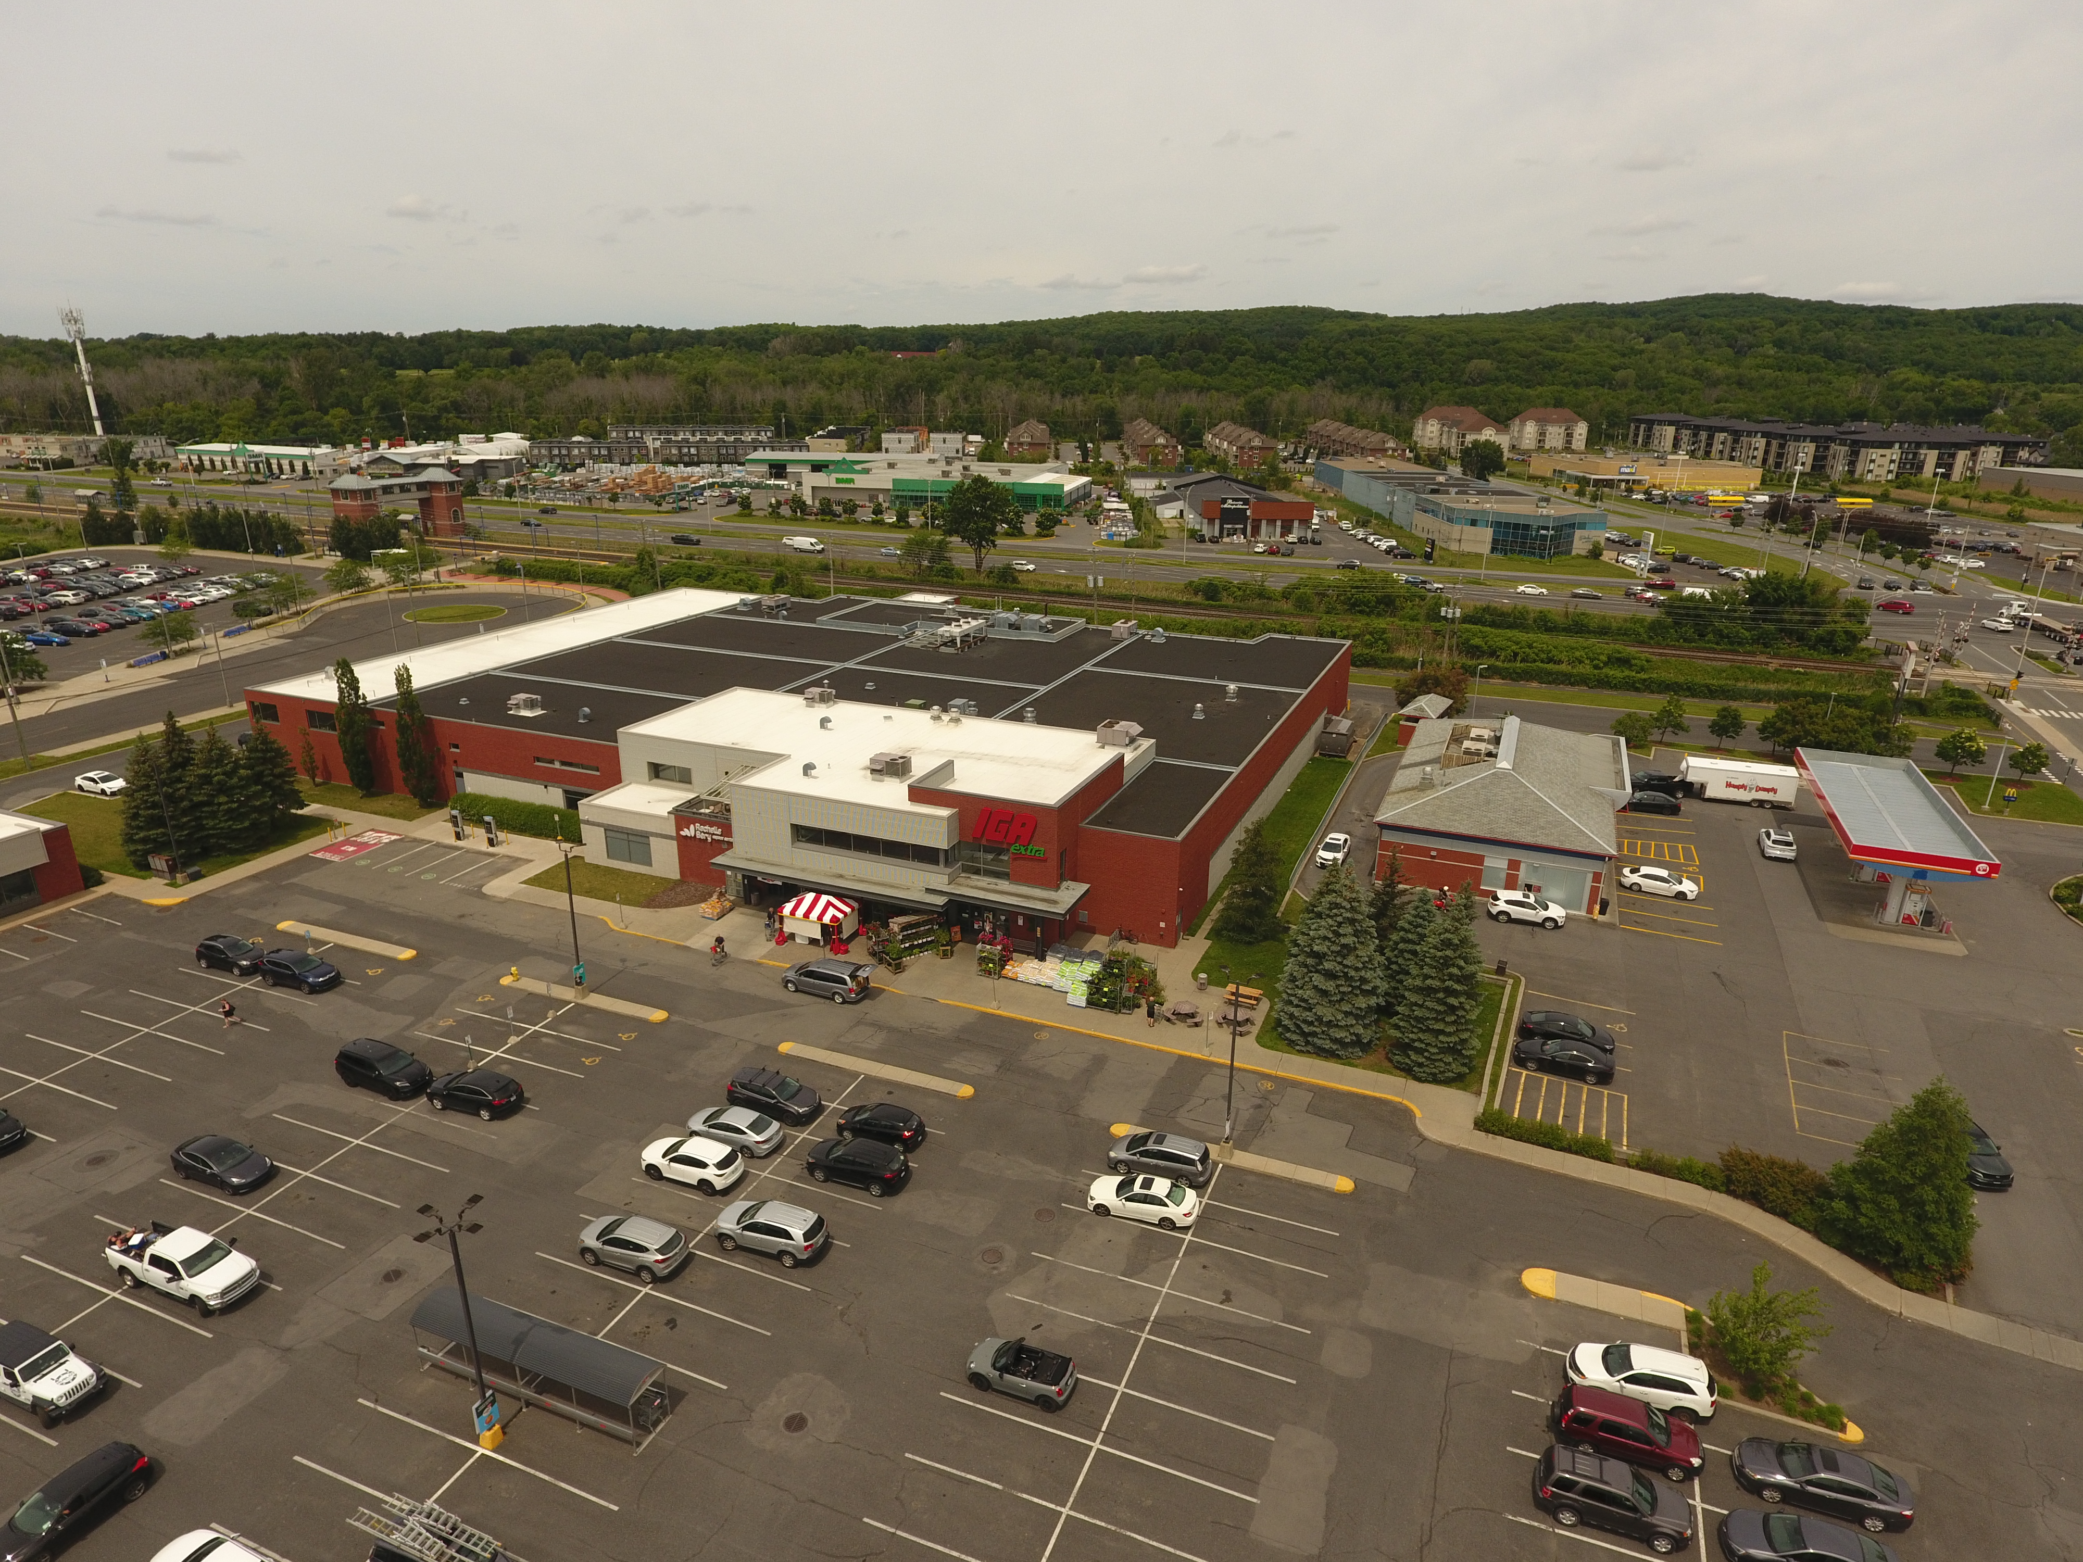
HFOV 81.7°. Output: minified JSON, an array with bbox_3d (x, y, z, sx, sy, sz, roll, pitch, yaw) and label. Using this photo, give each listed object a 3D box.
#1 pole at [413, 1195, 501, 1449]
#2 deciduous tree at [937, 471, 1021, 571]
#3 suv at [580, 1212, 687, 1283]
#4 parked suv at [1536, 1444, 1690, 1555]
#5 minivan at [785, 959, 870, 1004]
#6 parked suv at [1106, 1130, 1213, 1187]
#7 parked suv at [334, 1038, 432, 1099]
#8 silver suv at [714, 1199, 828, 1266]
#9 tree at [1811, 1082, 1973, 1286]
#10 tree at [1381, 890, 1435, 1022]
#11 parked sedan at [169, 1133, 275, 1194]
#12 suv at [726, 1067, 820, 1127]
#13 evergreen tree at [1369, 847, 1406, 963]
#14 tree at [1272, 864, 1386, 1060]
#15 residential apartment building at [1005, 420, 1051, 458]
[{"bbox_3d":[-17.842,17.371,37.788,2.450,8.950,2.400,8,21,20],"label":"pole"},{"bbox_3d":[-11.001,-45.557,213.016,12.800,17.200,12.800,0,19,-3],"label":"deciduous tree"},{"bbox_3d":[-15.903,17.971,46.863,4.480,1.650,1.850,7,20,20],"label":"suv"},{"bbox_3d":[17.194,21.323,35.993,4.430,1.740,1.820,6,20,19],"label":"parked suv"},{"bbox_3d":[-11.843,10.796,66.306,5.150,1.750,1.980,9,21,23],"label":"minivan"},{"bbox_3d":[5.168,16.358,52.614,4.610,1.630,1.755,8,20,21],"label":"parked suv"},{"bbox_3d":[-32.030,14.060,58.600,4.850,1.740,1.950,8,20,21],"label":"parked suv"},{"bbox_3d":[-10.761,17.772,47.943,4.685,1.700,1.885,8,20,20],"label":"silver suv"},{"bbox_3d":[34.287,15.237,47.404,5.300,7.900,5.300,16,24,38],"label":"tree"},{"bbox_3d":[20.341,8.966,64.970,3.700,6.800,3.700,7,20,22],"label":"tree"},{"bbox_3d":[-35.300,16.420,51.850,4.690,1.440,1.860,8,20,21],"label":"parked sedan"},{"bbox_3d":[-12.495,14.698,56.553,4.500,1.680,1.820,7,20,22],"label":"suv"},{"bbox_3d":[19.425,7.445,67.257,3.500,8.250,3.500,7,20,22],"label":"evergreen tree"},{"bbox_3d":[15.267,8.912,62.718,5.900,9.800,5.900,6,19,14],"label":"tree"},{"bbox_3d":[-4.387,-141.764,503.096,18.000,13.000,36.000,0,19,0],"label":"residential apartment building"}]

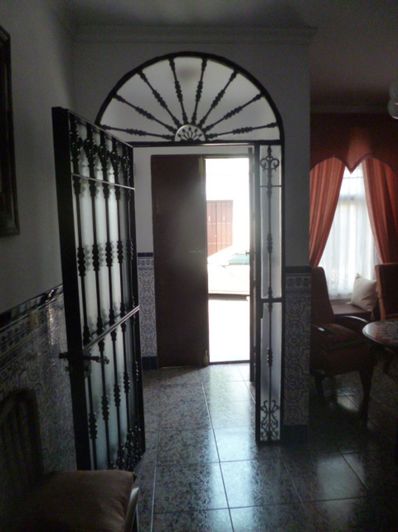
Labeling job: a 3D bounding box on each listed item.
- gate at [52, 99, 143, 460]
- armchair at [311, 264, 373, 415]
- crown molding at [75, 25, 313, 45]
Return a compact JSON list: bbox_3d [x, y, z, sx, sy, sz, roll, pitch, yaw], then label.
[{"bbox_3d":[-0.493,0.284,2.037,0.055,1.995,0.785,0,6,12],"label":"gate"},{"bbox_3d":[1.206,0.585,3.136,0.550,1.120,0.550,2,7,32],"label":"armchair"},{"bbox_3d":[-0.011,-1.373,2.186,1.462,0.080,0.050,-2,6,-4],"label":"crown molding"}]

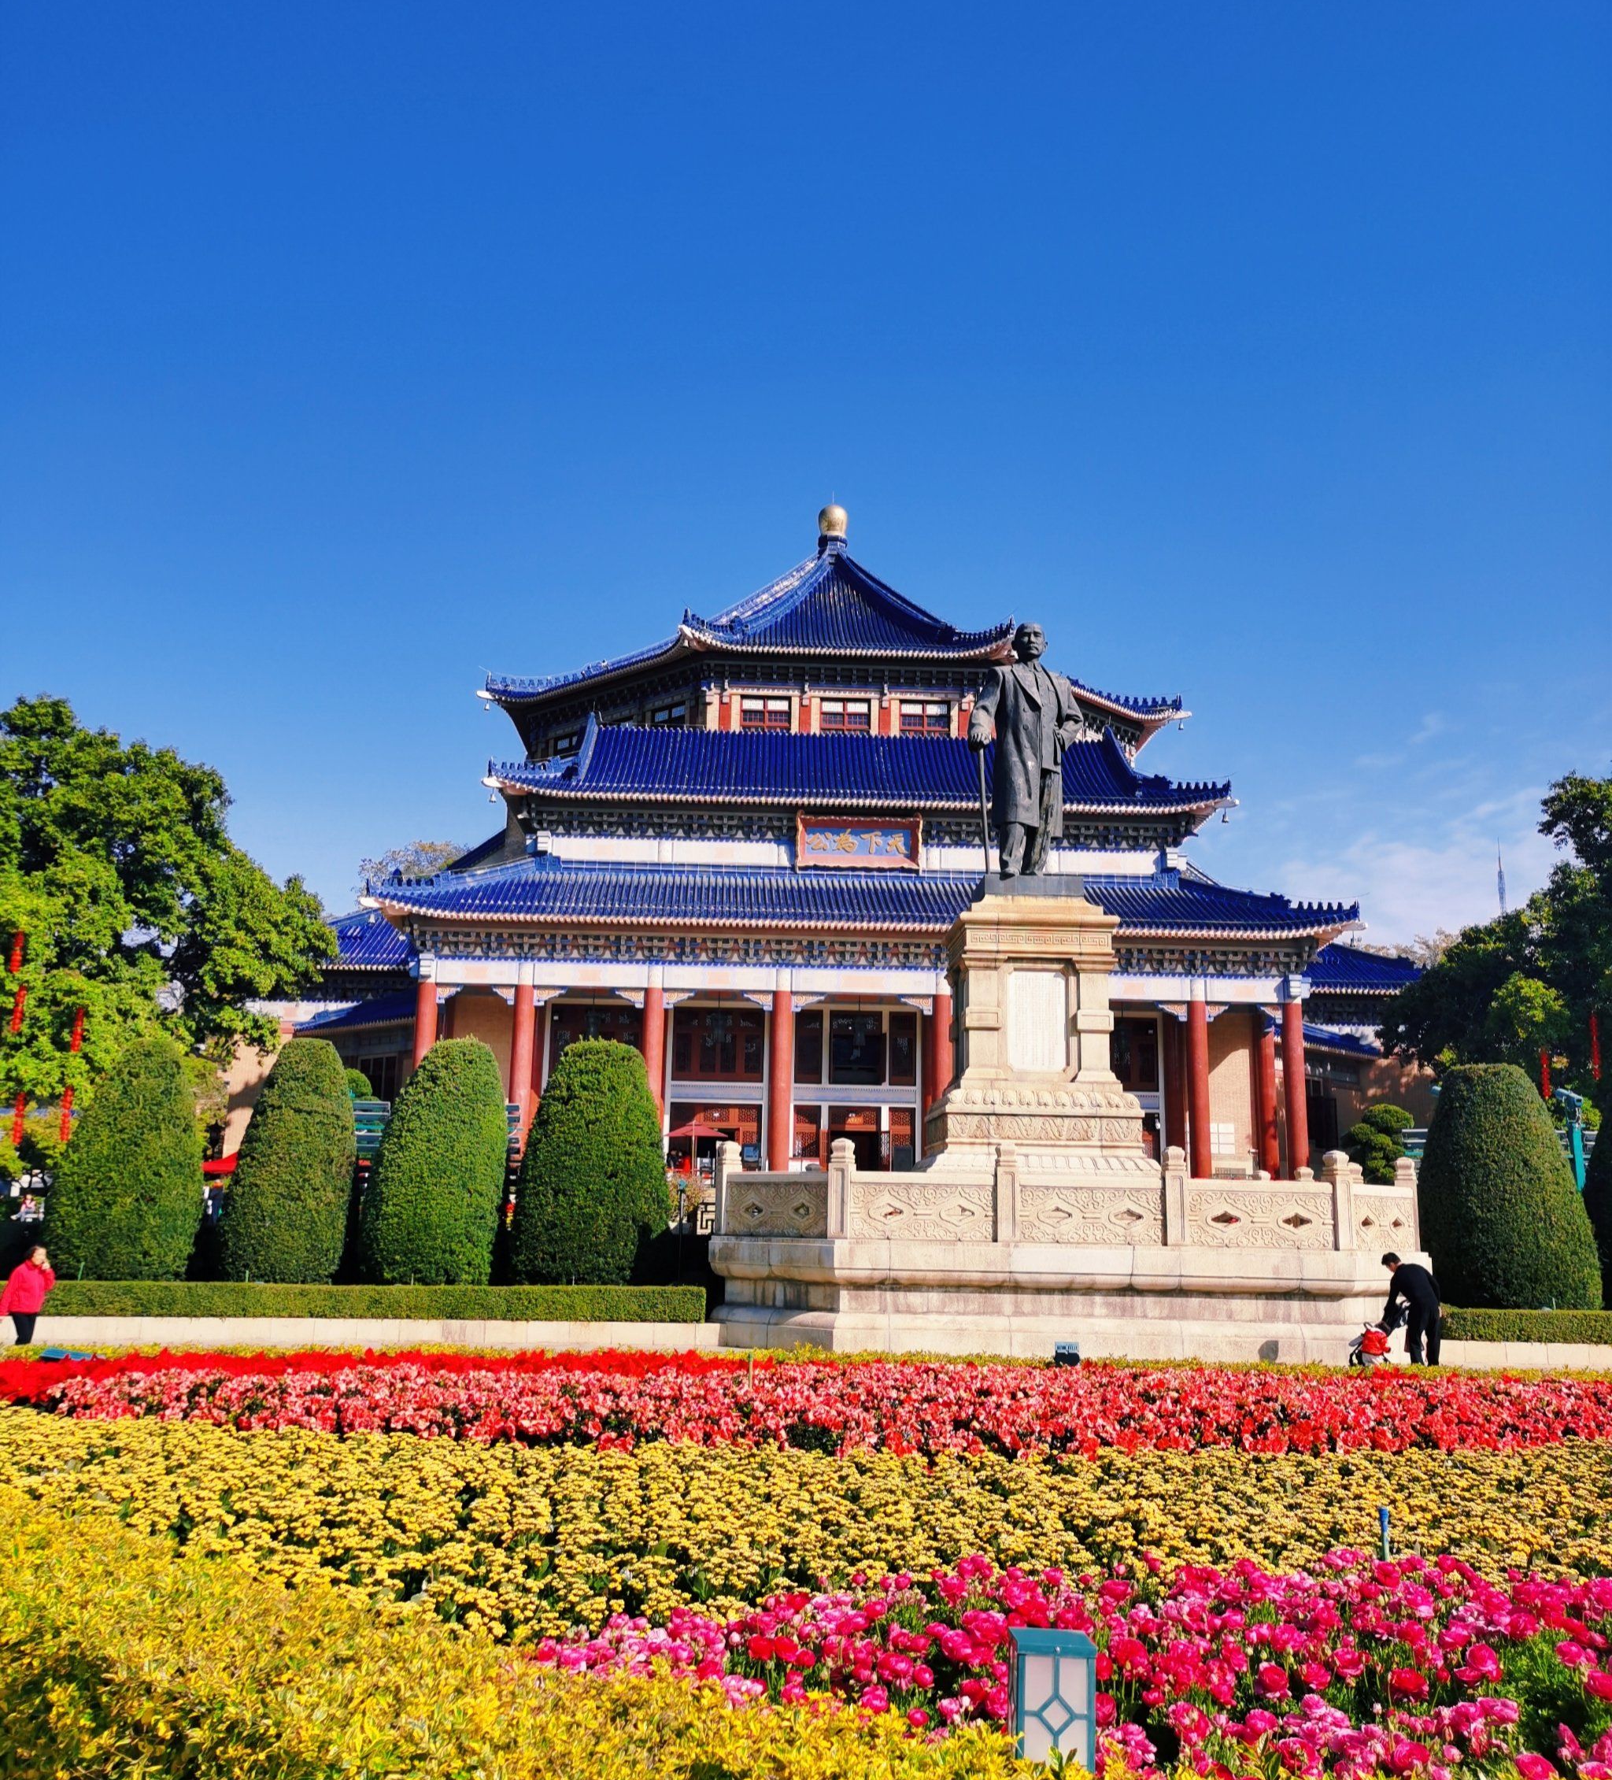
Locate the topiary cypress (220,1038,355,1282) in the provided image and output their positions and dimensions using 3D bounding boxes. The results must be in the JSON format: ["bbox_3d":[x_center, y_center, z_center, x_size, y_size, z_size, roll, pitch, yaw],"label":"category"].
[{"bbox_3d":[-7.859,4.241,25.391,2.033,3.930,2.033,2,-11,-2],"label":"topiary cypress"}]

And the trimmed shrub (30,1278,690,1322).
[{"bbox_3d":[-5.946,5.774,23.562,9.042,0.462,0.750,3,-11,-9],"label":"trimmed shrub"}]

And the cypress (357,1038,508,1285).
[{"bbox_3d":[-5.709,4.310,25.619,2.282,3.977,2.282,2,-11,-2],"label":"cypress"}]

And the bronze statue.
[{"bbox_3d":[3.819,-2.459,29.002,1.988,4.563,1.200,2,-11,-2],"label":"bronze statue"}]

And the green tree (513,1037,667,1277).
[{"bbox_3d":[-3.297,4.366,25.734,2.421,4.017,2.421,2,-11,-2],"label":"green tree"}]

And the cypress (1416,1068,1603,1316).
[{"bbox_3d":[10.879,4.708,25.844,2.871,4.006,2.871,2,-11,-2],"label":"cypress"}]

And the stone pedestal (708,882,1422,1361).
[{"bbox_3d":[3.750,3.538,27.808,10.306,7.530,10.306,2,-11,-2],"label":"stone pedestal"}]

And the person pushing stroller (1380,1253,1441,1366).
[{"bbox_3d":[7.742,5.407,21.409,0.780,1.538,0.500,0,-11,8],"label":"person pushing stroller"}]

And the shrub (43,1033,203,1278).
[{"bbox_3d":[-10.258,4.181,25.161,2.368,3.852,2.368,2,-11,-2],"label":"shrub"}]

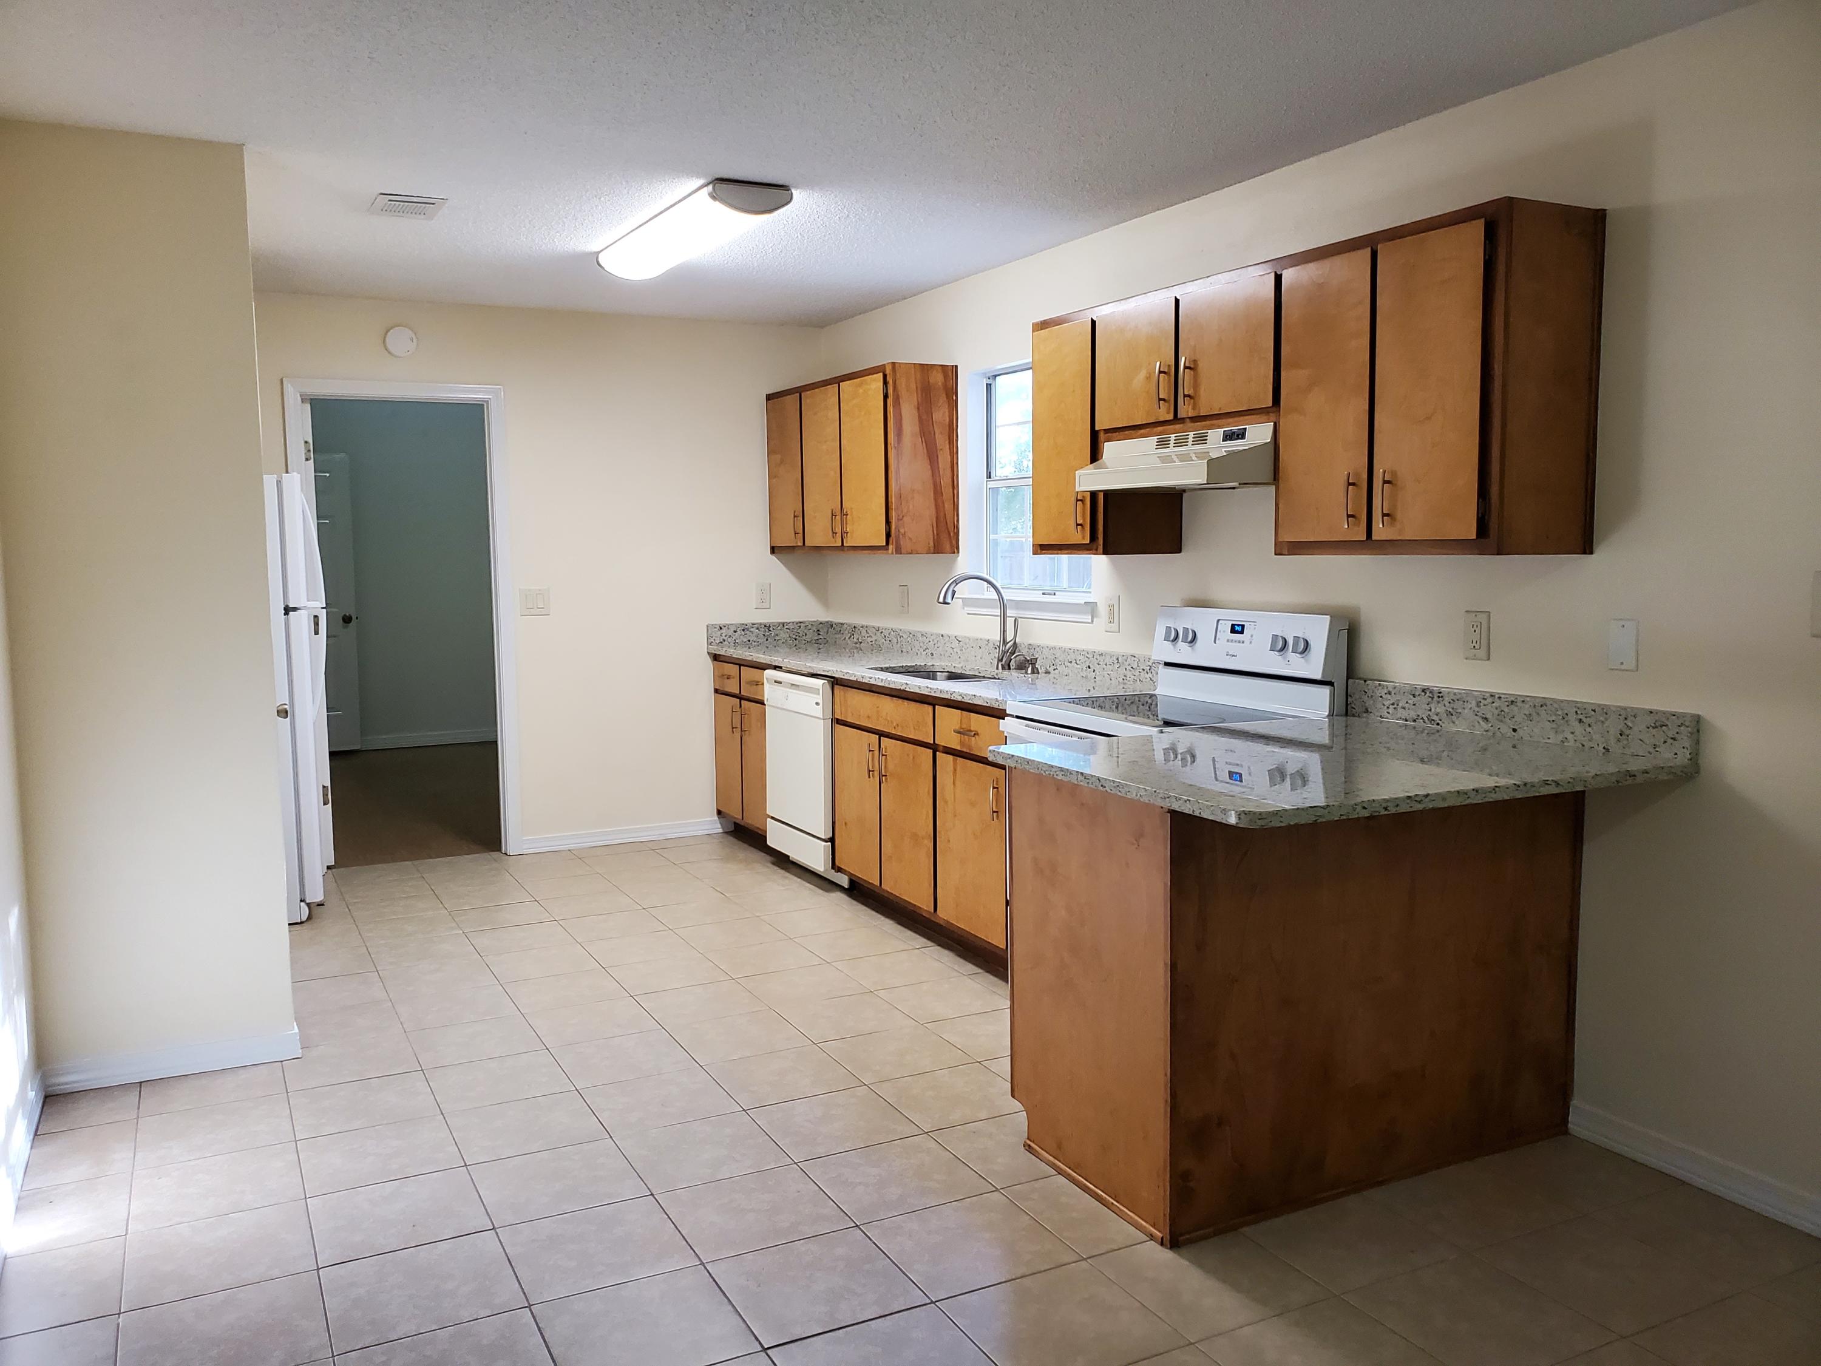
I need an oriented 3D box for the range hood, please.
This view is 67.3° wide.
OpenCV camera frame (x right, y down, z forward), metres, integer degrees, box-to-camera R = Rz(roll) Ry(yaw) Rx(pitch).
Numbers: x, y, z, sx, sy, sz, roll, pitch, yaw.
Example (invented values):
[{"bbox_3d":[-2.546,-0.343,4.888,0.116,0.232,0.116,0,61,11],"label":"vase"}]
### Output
[{"bbox_3d":[0.845,-0.634,3.953,0.465,0.160,0.760,-3,6,-27],"label":"range hood"}]

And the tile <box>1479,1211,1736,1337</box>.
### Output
[{"bbox_3d":[1.321,1.129,2.616,0.331,0.010,0.331,-3,6,-27],"label":"tile"}]

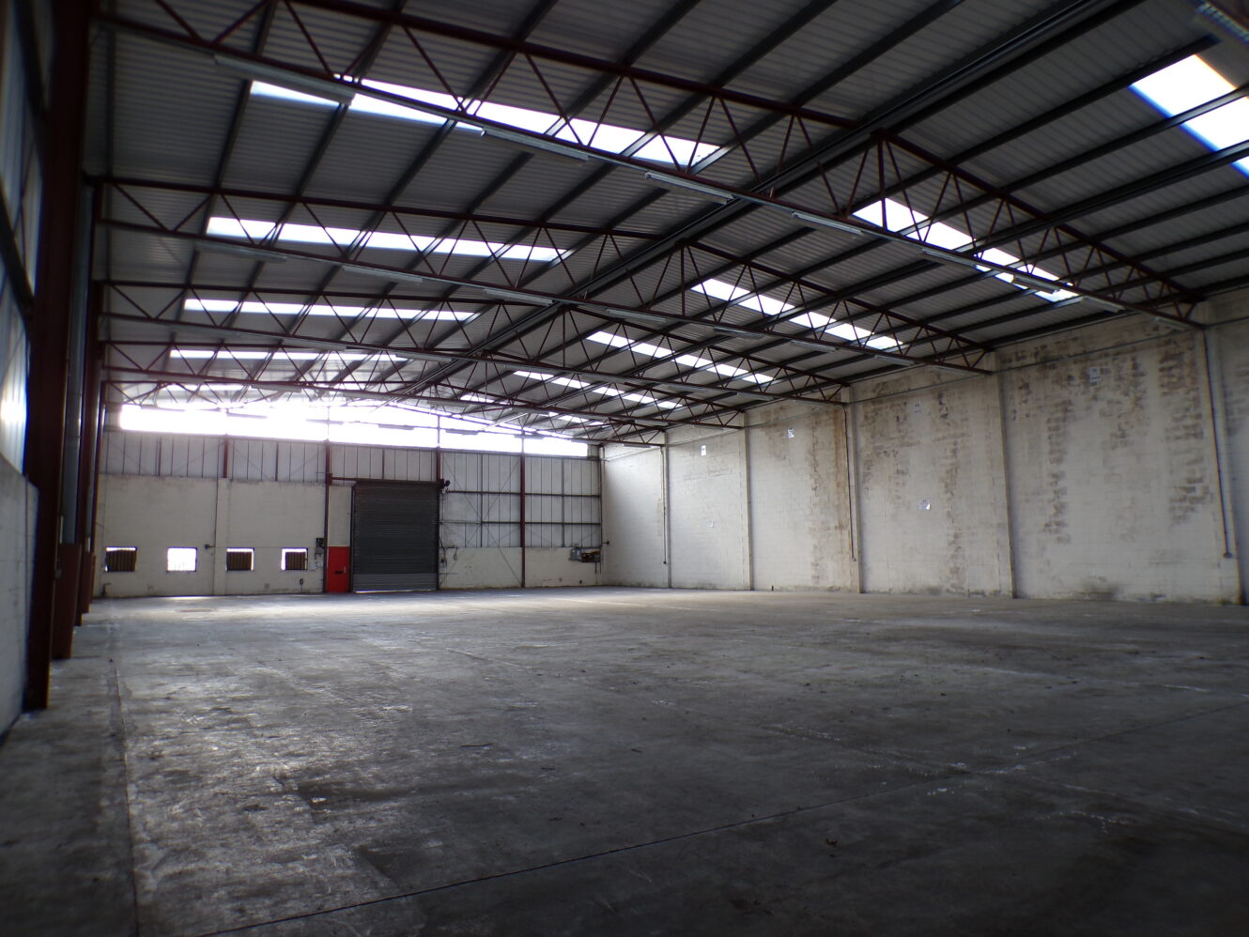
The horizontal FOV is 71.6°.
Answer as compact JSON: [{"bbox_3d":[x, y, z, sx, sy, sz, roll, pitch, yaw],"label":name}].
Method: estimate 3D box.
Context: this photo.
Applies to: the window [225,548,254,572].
[{"bbox_3d":[-16.750,3.981,37.723,1.122,0.995,0.120,3,-7,-31],"label":"window"}]

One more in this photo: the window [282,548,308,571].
[{"bbox_3d":[-14.810,4.093,38.873,1.143,1.007,0.120,3,-7,-31],"label":"window"}]

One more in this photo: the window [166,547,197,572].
[{"bbox_3d":[-18.691,3.864,36.574,1.151,1.003,0.120,3,-7,-31],"label":"window"}]

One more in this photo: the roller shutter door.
[{"bbox_3d":[-10.827,3.213,41.236,4.262,5.232,0.300,3,-7,-31],"label":"roller shutter door"}]

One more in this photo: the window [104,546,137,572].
[{"bbox_3d":[-20.616,3.745,35.434,1.151,0.982,0.120,3,-7,-31],"label":"window"}]

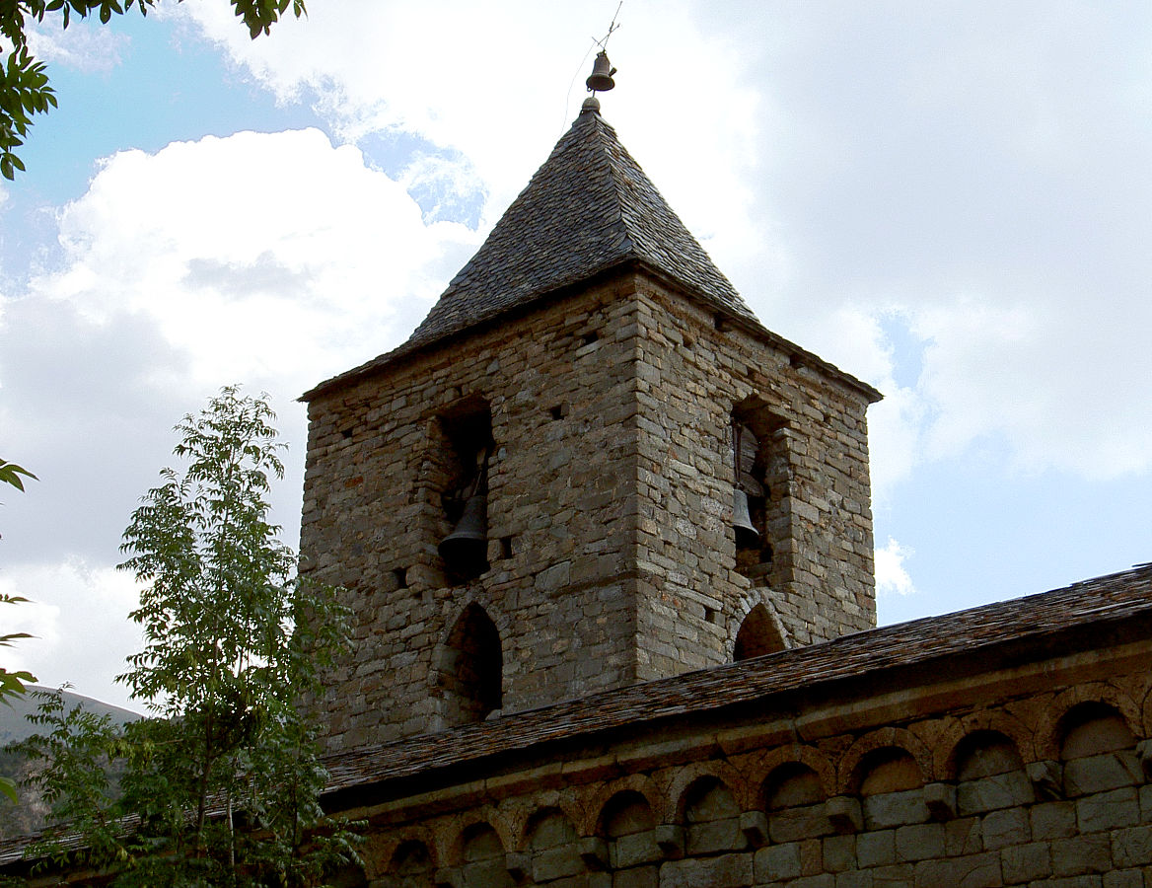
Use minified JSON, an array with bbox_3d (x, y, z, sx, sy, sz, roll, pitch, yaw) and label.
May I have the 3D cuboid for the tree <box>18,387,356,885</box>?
[{"bbox_3d":[-2.841,3.193,14.414,2.664,7.889,2.664,5,-23,-10],"label":"tree"}]

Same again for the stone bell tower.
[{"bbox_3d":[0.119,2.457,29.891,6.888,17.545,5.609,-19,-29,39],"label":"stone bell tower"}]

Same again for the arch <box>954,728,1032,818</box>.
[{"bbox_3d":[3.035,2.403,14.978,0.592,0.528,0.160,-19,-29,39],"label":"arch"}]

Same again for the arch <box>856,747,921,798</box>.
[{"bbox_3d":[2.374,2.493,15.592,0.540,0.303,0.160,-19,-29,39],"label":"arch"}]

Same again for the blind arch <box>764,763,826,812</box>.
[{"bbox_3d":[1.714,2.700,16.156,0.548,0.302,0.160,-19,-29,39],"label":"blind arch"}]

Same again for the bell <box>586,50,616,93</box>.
[{"bbox_3d":[0.410,-6.065,33.417,0.466,0.610,0.466,5,-22,2],"label":"bell"}]

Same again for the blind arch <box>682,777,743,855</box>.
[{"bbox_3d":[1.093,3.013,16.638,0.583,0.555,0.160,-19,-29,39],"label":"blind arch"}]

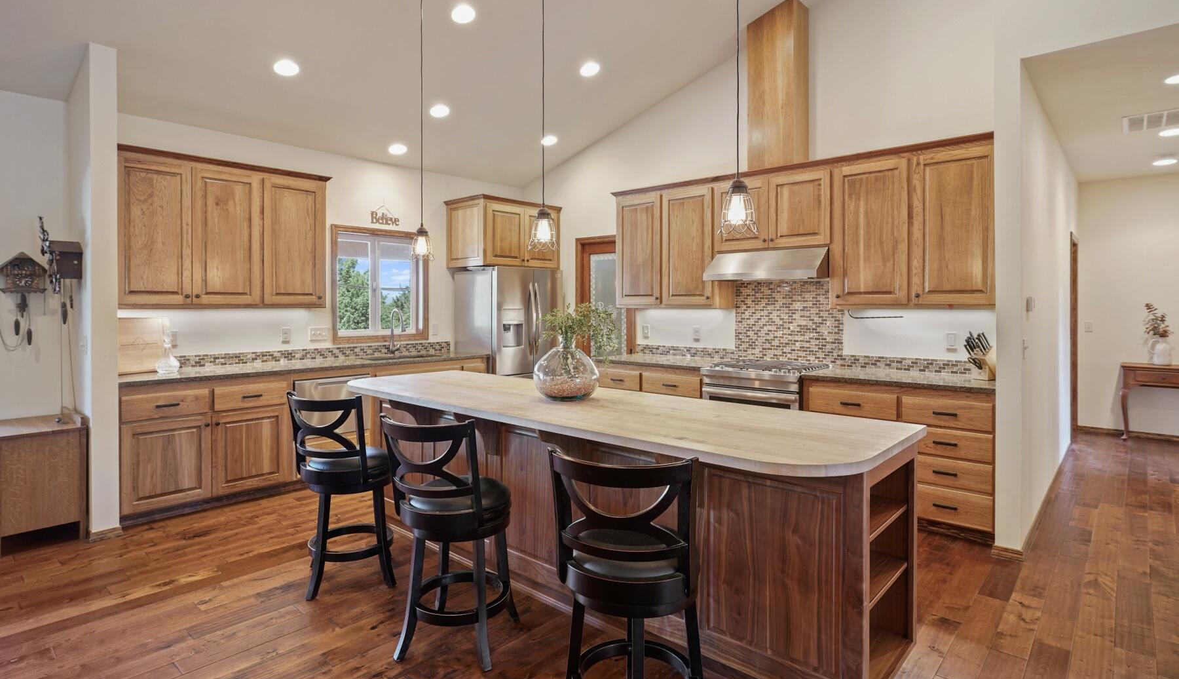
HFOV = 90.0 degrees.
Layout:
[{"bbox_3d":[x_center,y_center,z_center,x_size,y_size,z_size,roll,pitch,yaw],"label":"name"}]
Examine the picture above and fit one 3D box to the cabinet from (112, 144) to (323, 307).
[{"bbox_3d":[-2.788,-0.778,4.498,0.360,1.086,1.455,2,3,42],"label":"cabinet"}]

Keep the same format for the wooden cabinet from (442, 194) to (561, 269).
[{"bbox_3d":[-0.911,-1.084,6.296,0.640,0.675,1.030,2,2,42],"label":"wooden cabinet"}]

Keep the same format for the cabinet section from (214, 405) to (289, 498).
[{"bbox_3d":[-2.570,0.752,4.311,0.550,0.555,0.491,2,3,41],"label":"cabinet section"}]

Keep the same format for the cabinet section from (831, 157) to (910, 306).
[{"bbox_3d":[2.006,-0.706,4.114,0.508,0.967,0.335,2,3,41],"label":"cabinet section"}]

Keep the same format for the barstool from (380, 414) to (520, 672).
[{"bbox_3d":[-0.546,0.761,2.418,0.440,0.985,0.540,0,3,15],"label":"barstool"}]

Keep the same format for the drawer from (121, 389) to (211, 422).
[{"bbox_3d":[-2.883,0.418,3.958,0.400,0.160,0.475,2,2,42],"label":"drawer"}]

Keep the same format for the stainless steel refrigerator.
[{"bbox_3d":[-0.854,0.148,6.259,0.750,1.775,0.910,2,2,42],"label":"stainless steel refrigerator"}]

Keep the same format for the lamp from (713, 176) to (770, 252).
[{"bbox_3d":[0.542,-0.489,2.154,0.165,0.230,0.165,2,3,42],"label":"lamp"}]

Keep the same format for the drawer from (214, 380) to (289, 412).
[{"bbox_3d":[-2.575,0.396,4.372,0.450,0.157,0.500,2,3,42],"label":"drawer"}]

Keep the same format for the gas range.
[{"bbox_3d":[1.386,0.656,4.616,0.775,0.945,0.680,2,3,42],"label":"gas range"}]

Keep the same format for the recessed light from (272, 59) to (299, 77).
[{"bbox_3d":[-2.078,-1.867,4.036,0.175,0.030,0.175,-21,-13,41],"label":"recessed light"}]

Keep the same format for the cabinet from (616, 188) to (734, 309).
[{"bbox_3d":[0.743,-0.802,5.248,1.000,1.035,0.340,2,2,40],"label":"cabinet"}]

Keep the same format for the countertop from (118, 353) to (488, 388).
[{"bbox_3d":[-2.198,0.214,4.947,0.645,0.036,2.910,2,3,42],"label":"countertop"}]

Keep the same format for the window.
[{"bbox_3d":[-2.003,-0.513,5.689,0.110,1.080,1.007,2,3,42],"label":"window"}]

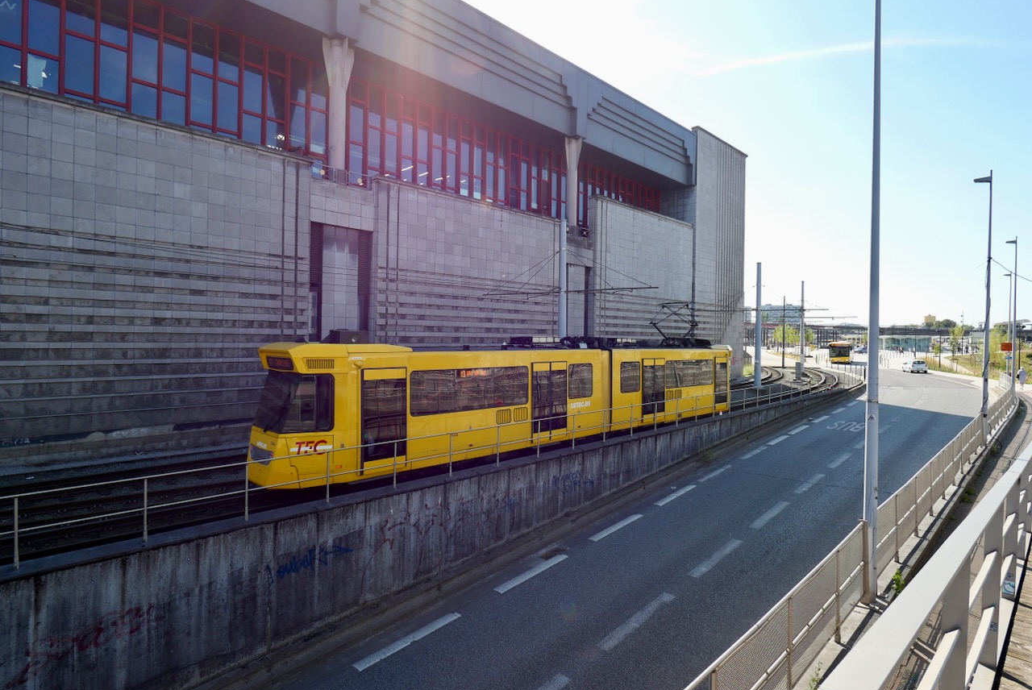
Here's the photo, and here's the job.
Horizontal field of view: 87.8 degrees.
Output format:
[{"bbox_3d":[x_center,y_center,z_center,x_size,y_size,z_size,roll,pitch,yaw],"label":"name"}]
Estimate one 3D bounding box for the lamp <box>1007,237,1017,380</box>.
[{"bbox_3d":[25.099,-1.279,27.203,0.300,8.500,0.500,1,0,-44],"label":"lamp"}]

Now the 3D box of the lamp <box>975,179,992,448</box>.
[{"bbox_3d":[14.385,-1.115,16.603,0.300,8.500,0.500,1,0,-44],"label":"lamp"}]

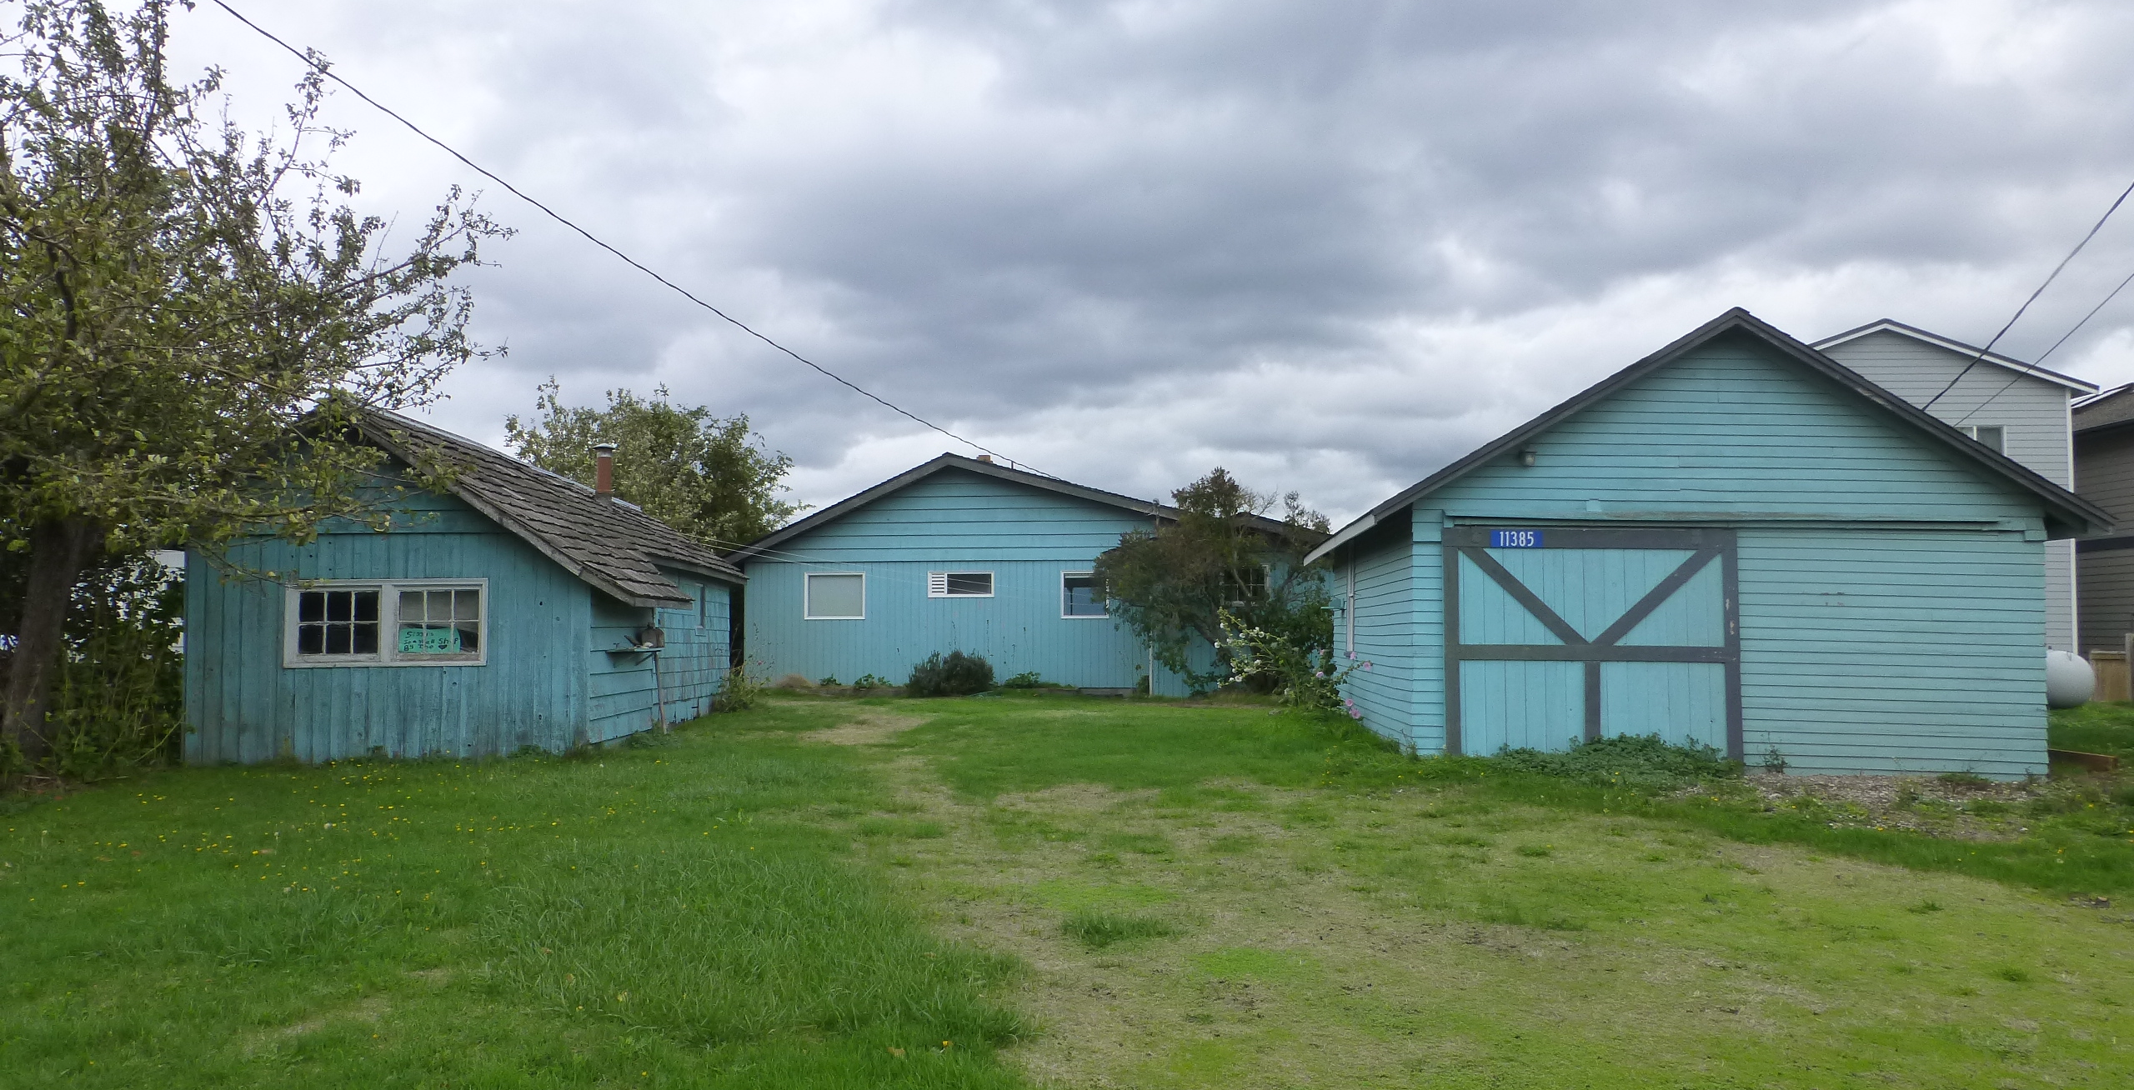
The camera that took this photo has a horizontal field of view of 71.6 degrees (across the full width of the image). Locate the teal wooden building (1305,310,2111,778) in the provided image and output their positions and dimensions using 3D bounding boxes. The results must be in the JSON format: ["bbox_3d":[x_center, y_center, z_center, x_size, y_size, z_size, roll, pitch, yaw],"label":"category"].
[{"bbox_3d":[6.876,0.195,18.590,7.040,4.500,8.120,0,-3,4],"label":"teal wooden building"}]

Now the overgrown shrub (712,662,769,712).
[{"bbox_3d":[-4.748,2.071,21.500,0.800,0.720,0.700,0,-3,0],"label":"overgrown shrub"}]

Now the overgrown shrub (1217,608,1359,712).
[{"bbox_3d":[3.359,1.762,22.500,2.050,1.600,1.800,0,-3,4],"label":"overgrown shrub"}]

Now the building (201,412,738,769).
[{"bbox_3d":[-6.703,0.579,18.078,4.560,3.400,7.180,0,-3,-1],"label":"building"}]

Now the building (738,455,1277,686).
[{"bbox_3d":[-0.211,0.827,33.859,12.360,4.850,9.000,0,-3,11],"label":"building"}]

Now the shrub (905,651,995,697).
[{"bbox_3d":[-2.287,2.516,29.000,1.700,0.980,1.300,0,-3,11],"label":"shrub"}]

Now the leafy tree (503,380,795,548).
[{"bbox_3d":[-8.750,-0.192,31.000,5.700,6.100,5.200,0,-3,0],"label":"leafy tree"}]

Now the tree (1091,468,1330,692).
[{"bbox_3d":[2.597,0.710,26.800,4.000,4.100,3.400,0,-3,0],"label":"tree"}]

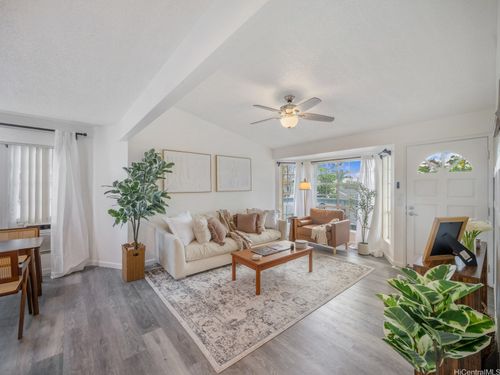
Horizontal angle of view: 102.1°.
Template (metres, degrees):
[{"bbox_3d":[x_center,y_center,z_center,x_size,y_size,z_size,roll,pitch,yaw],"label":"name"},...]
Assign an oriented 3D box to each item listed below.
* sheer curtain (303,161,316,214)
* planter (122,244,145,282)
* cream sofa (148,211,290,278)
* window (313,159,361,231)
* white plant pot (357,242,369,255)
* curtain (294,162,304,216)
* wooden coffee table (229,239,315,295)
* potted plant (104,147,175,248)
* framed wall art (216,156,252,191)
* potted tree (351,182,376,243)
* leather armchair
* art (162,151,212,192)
[{"bbox_3d":[1.542,0.342,5.239,0.130,1.997,0.360,0,0,-38],"label":"sheer curtain"},{"bbox_3d":[-1.715,1.100,3.001,0.235,0.475,0.250,0,0,-42],"label":"planter"},{"bbox_3d":[-0.442,0.938,4.105,2.533,0.804,0.938,0,0,-40],"label":"cream sofa"},{"bbox_3d":[2.021,0.171,4.806,0.100,1.635,1.240,0,0,-38],"label":"window"},{"bbox_3d":[2.309,1.240,4.114,0.210,0.205,0.210,0,0,0],"label":"white plant pot"},{"bbox_3d":[1.338,0.342,5.467,0.280,1.997,0.130,0,0,6],"label":"curtain"},{"bbox_3d":[0.367,1.150,3.075,1.170,0.380,0.555,0,0,-39],"label":"wooden coffee table"},{"bbox_3d":[-1.633,0.163,3.001,0.820,1.470,0.760,0,0,-40],"label":"potted plant"},{"bbox_3d":[-0.347,-0.308,4.783,1.030,0.810,0.035,0,0,-40],"label":"framed wall art"},{"bbox_3d":[2.317,0.510,4.127,0.420,1.206,0.450,0,0,-40],"label":"potted tree"},{"bbox_3d":[1.646,0.931,4.585,0.720,0.810,0.970,0,0,-40],"label":"leather armchair"},{"bbox_3d":[-1.214,-0.293,4.048,1.020,0.800,0.035,0,0,-40],"label":"art"}]

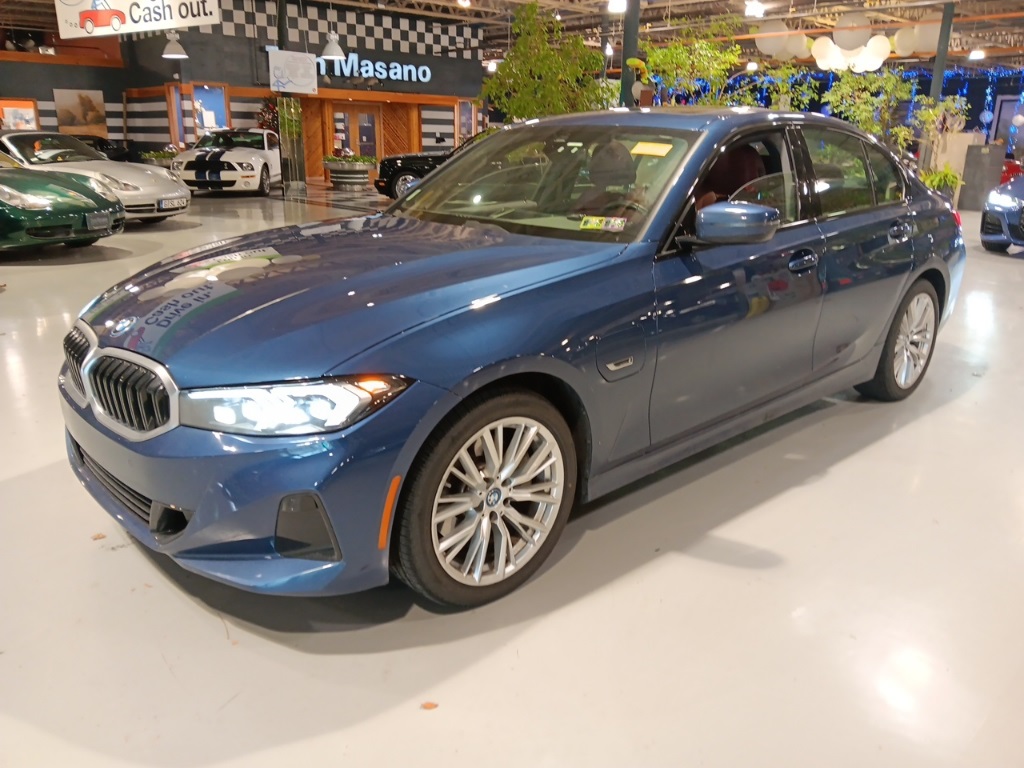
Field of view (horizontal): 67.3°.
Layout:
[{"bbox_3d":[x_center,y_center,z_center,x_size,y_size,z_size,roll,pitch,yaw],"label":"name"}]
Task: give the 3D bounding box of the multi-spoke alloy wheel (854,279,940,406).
[{"bbox_3d":[2.031,-0.247,4.052,0.660,0.660,0.225,-15,23,-40],"label":"multi-spoke alloy wheel"}]

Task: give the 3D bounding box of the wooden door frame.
[{"bbox_3d":[-4.542,-7.198,22.975,1.760,2.220,0.150,-15,23,-40],"label":"wooden door frame"}]

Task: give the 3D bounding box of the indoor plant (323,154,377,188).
[{"bbox_3d":[-4.165,-5.421,19.533,1.320,0.920,1.320,-3,18,-11],"label":"indoor plant"}]

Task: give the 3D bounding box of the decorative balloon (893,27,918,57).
[{"bbox_3d":[9.102,-7.871,17.700,0.600,0.612,0.600,9,19,24],"label":"decorative balloon"}]

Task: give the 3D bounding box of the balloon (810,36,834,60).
[{"bbox_3d":[7.723,-8.332,19.100,0.560,0.571,0.560,7,19,19],"label":"balloon"}]

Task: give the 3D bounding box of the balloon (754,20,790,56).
[{"bbox_3d":[6.198,-8.233,18.300,0.790,0.800,0.790,6,18,16],"label":"balloon"}]

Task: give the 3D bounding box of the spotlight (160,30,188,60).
[{"bbox_3d":[-6.577,-6.621,15.000,0.485,0.540,0.485,-6,19,-21],"label":"spotlight"}]

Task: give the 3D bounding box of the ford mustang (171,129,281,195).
[{"bbox_3d":[-6.453,-5.333,18.443,1.880,1.385,4.770,0,18,-2],"label":"ford mustang"}]

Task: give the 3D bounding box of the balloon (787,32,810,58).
[{"bbox_3d":[7.239,-8.570,19.500,0.590,0.602,0.590,6,19,18],"label":"balloon"}]

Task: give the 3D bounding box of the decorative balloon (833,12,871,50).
[{"bbox_3d":[8.387,-8.708,19.000,0.860,0.877,0.860,8,19,21],"label":"decorative balloon"}]

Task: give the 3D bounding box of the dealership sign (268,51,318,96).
[{"bbox_3d":[-4.406,-6.272,15.500,1.040,0.750,0.020,-15,23,-40],"label":"dealership sign"}]

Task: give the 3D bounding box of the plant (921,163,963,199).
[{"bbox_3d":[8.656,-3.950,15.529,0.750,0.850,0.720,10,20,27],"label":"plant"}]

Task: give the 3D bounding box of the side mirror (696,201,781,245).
[{"bbox_3d":[0.748,-0.540,2.560,0.175,0.140,0.225,-15,23,-40],"label":"side mirror"}]

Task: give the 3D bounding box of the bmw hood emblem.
[{"bbox_3d":[-1.124,-0.161,2.208,0.082,0.012,0.082,19,58,45],"label":"bmw hood emblem"}]

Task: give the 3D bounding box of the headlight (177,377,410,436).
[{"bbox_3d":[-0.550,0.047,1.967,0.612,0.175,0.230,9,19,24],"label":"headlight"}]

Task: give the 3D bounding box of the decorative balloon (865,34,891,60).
[{"bbox_3d":[8.716,-8.000,18.300,0.550,0.570,0.550,8,19,22],"label":"decorative balloon"}]

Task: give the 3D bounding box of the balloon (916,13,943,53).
[{"bbox_3d":[9.888,-8.226,18.000,0.870,0.887,0.870,9,20,25],"label":"balloon"}]

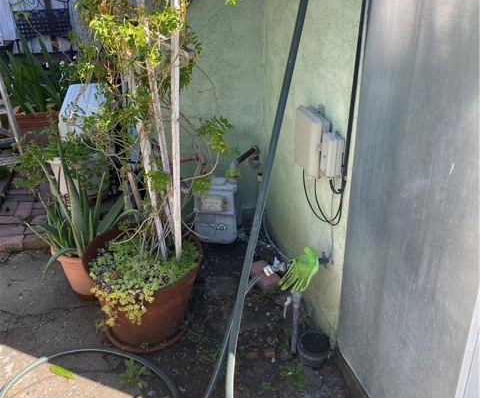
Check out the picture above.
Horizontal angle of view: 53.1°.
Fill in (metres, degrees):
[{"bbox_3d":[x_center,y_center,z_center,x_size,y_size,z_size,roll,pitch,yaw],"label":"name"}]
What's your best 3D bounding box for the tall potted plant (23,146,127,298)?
[{"bbox_3d":[-0.744,0.112,2.156,0.460,0.700,0.410,-1,25,0],"label":"tall potted plant"}]

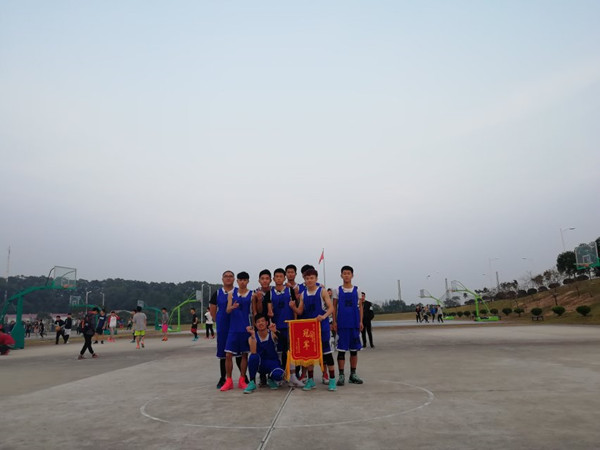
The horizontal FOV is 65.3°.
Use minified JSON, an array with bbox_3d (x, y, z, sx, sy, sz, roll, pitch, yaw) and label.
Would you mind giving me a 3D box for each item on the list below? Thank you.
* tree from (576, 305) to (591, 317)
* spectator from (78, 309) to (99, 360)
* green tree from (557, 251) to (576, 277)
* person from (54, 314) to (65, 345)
[{"bbox_3d":[20.947,6.353,34.579,0.980,0.800,0.980,-2,-11,0],"label":"tree"},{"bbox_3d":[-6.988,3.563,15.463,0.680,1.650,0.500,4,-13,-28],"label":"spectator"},{"bbox_3d":[38.722,5.764,68.000,3.100,4.010,3.100,-2,-12,0],"label":"green tree"},{"bbox_3d":[-14.784,6.447,28.768,0.540,1.700,0.420,-1,-12,-8],"label":"person"}]

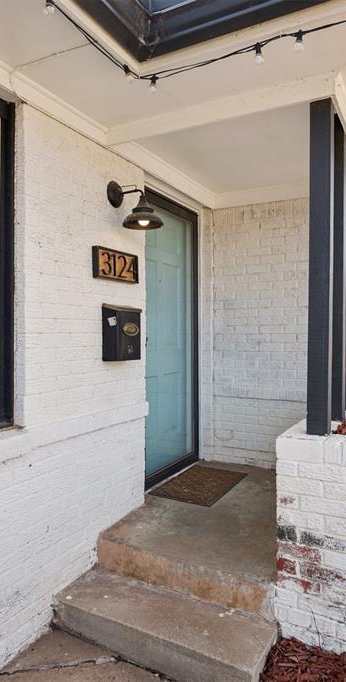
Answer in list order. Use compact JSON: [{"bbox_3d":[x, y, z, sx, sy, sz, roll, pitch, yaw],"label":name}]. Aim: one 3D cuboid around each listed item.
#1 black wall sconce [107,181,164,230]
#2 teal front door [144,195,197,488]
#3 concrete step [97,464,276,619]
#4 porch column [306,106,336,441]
[{"bbox_3d":[-0.197,-0.780,2.535,0.300,0.270,0.230,1,1,29],"label":"black wall sconce"},{"bbox_3d":[-0.026,-0.002,3.409,0.065,2.045,0.945,1,1,29],"label":"teal front door"},{"bbox_3d":[0.386,1.130,2.911,1.015,0.178,1.558,1,1,29],"label":"concrete step"},{"bbox_3d":[0.669,-0.322,2.057,0.089,1.482,0.090,1,1,29],"label":"porch column"}]

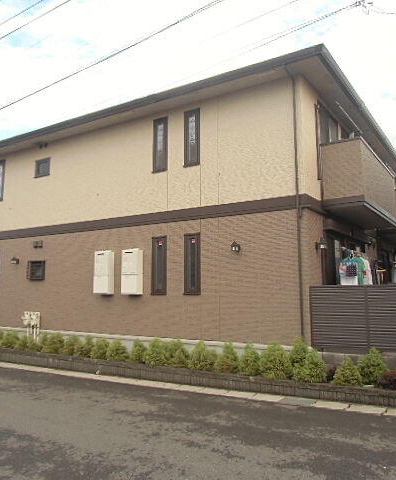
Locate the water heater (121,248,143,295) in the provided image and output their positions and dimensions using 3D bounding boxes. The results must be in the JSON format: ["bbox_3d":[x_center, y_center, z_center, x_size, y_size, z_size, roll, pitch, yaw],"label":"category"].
[{"bbox_3d":[-1.547,0.761,10.500,0.475,1.047,0.220,-4,-8,33],"label":"water heater"}]

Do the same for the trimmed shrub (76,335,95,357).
[{"bbox_3d":[-2.649,2.480,10.356,0.435,0.470,0.435,0,-6,0],"label":"trimmed shrub"}]

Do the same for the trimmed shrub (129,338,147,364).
[{"bbox_3d":[-1.288,2.363,9.448,0.400,0.520,0.400,0,-6,0],"label":"trimmed shrub"}]

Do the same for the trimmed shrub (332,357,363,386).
[{"bbox_3d":[2.382,2.075,7.059,0.475,0.435,0.475,-4,-8,33],"label":"trimmed shrub"}]

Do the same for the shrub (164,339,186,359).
[{"bbox_3d":[-0.459,2.256,9.039,0.460,0.490,0.460,0,-6,0],"label":"shrub"}]

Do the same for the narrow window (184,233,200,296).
[{"bbox_3d":[-0.121,0.537,9.803,0.430,1.360,0.100,-4,-8,32],"label":"narrow window"}]

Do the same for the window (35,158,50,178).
[{"bbox_3d":[-4.520,-2.087,12.874,0.636,0.497,0.100,-4,-8,33],"label":"window"}]

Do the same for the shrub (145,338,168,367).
[{"bbox_3d":[-0.841,2.250,8.993,0.490,0.510,0.490,0,-6,0],"label":"shrub"}]

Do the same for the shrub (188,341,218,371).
[{"bbox_3d":[0.068,2.219,8.589,0.541,0.518,0.541,0,-6,0],"label":"shrub"}]

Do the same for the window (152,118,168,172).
[{"bbox_3d":[-0.902,-2.284,10.677,0.430,1.340,0.100,-4,-8,32],"label":"window"}]

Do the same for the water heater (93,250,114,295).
[{"bbox_3d":[-2.342,0.830,11.082,0.500,1.070,0.200,-4,-8,32],"label":"water heater"}]

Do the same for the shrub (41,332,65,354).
[{"bbox_3d":[-3.412,2.442,10.423,0.520,0.540,0.520,-4,-8,32],"label":"shrub"}]

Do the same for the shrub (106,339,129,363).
[{"bbox_3d":[-1.758,2.399,9.690,0.480,0.487,0.480,0,-6,0],"label":"shrub"}]

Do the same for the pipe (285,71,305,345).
[{"bbox_3d":[1.799,-0.525,8.262,0.090,5.471,0.555,-4,-8,33],"label":"pipe"}]

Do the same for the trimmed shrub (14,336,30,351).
[{"bbox_3d":[-4.568,2.683,11.550,0.420,0.334,0.420,-4,-8,33],"label":"trimmed shrub"}]

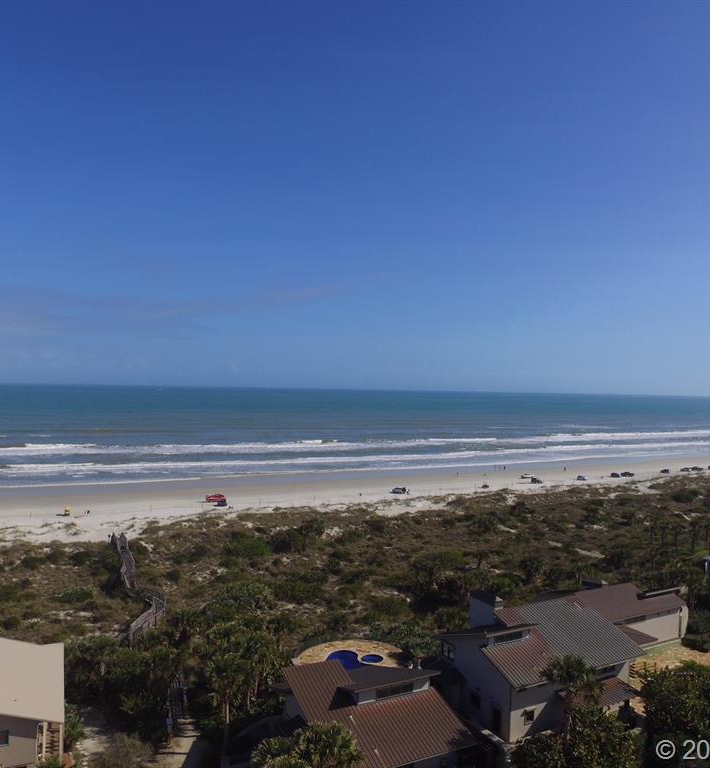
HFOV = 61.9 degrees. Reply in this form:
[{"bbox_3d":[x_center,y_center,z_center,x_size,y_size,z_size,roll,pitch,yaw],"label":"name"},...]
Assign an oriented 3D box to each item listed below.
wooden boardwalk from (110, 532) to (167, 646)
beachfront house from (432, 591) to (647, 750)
[{"bbox_3d":[-32.159,27.401,83.115,6.200,2.800,46.000,1,-1,-28],"label":"wooden boardwalk"},{"bbox_3d":[16.690,23.968,53.031,15.200,7.700,11.200,1,-1,-28],"label":"beachfront house"}]

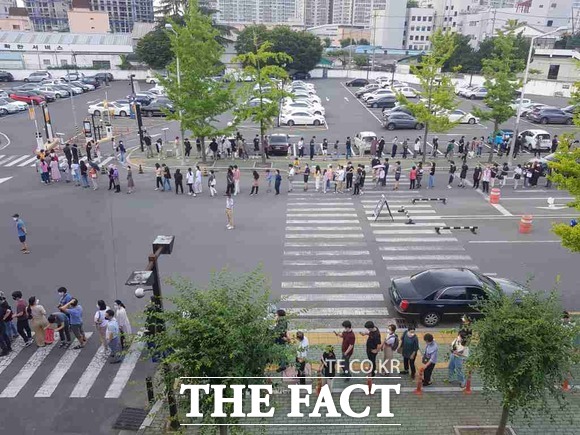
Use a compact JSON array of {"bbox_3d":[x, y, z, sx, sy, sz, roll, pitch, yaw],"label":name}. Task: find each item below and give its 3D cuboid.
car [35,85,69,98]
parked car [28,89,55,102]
[{"bbox_3d":[-36.060,-18.876,65.827,4.600,1.460,1.800,0,22,1],"label":"car"},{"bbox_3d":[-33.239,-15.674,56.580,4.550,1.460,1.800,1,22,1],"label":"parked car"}]

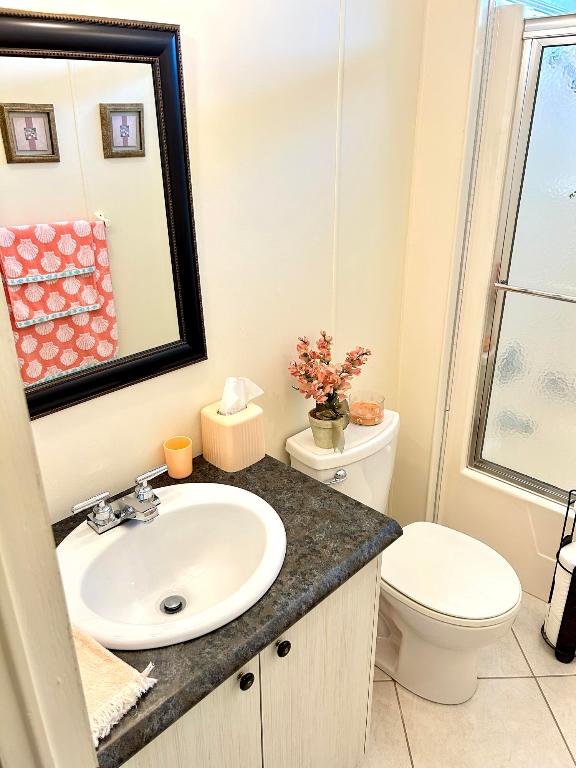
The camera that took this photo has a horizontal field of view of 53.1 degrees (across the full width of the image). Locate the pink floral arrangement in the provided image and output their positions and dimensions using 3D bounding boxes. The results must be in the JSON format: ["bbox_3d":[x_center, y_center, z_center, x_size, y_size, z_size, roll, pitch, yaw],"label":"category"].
[{"bbox_3d":[0.119,-0.026,1.672,0.205,0.270,0.230,19,30,39],"label":"pink floral arrangement"}]

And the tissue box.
[{"bbox_3d":[-0.143,0.130,1.504,0.122,0.135,0.123,19,30,39],"label":"tissue box"}]

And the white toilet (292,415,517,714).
[{"bbox_3d":[0.375,0.550,1.809,0.697,0.737,0.411,19,30,39],"label":"white toilet"}]

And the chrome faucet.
[{"bbox_3d":[-0.329,0.262,1.242,0.150,0.070,0.235,19,30,39],"label":"chrome faucet"}]

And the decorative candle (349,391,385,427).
[{"bbox_3d":[0.260,0.080,1.893,0.110,0.073,0.110,0,22,0],"label":"decorative candle"}]

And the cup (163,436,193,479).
[{"bbox_3d":[-0.270,0.186,1.432,0.070,0.089,0.070,0,22,0],"label":"cup"}]

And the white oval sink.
[{"bbox_3d":[-0.232,0.405,1.183,0.445,0.170,0.493,19,30,39],"label":"white oval sink"}]

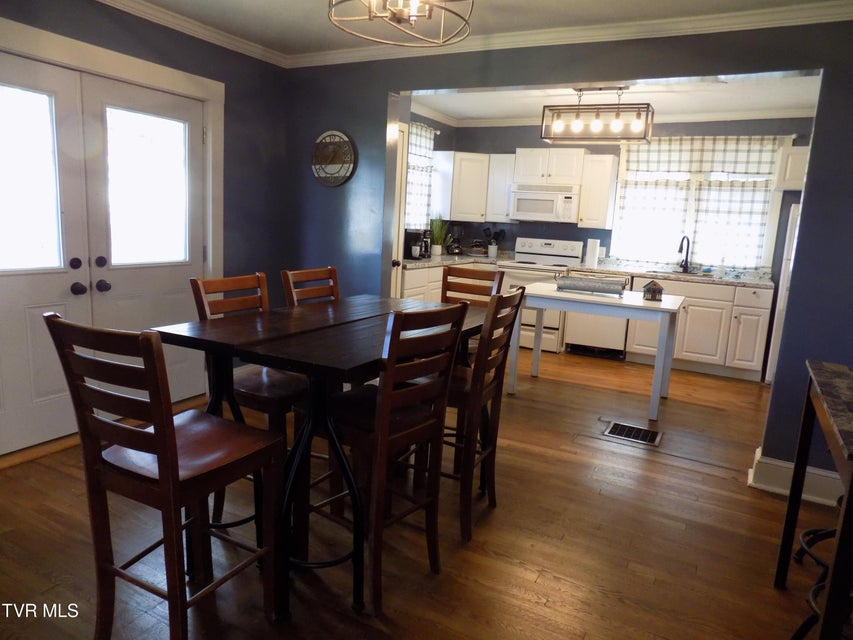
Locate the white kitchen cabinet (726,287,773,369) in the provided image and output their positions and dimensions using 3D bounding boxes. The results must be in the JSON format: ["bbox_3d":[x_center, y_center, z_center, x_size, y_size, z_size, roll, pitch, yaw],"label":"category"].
[{"bbox_3d":[3.110,0.071,5.481,0.295,0.825,0.613,8,11,28],"label":"white kitchen cabinet"}]

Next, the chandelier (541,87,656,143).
[{"bbox_3d":[1.500,-1.792,4.952,0.877,0.448,0.285,8,11,28],"label":"chandelier"}]

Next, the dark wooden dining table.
[{"bbox_3d":[-0.290,0.451,2.414,0.834,0.915,1.300,9,12,28],"label":"dark wooden dining table"}]

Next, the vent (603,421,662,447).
[{"bbox_3d":[1.381,0.751,3.775,0.330,0.015,0.300,8,12,27],"label":"vent"}]

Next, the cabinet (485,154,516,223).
[{"bbox_3d":[0.909,-1.497,6.530,0.302,0.752,0.325,8,12,27],"label":"cabinet"}]

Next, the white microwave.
[{"bbox_3d":[1.368,-1.282,6.278,0.734,0.373,0.400,8,12,27],"label":"white microwave"}]

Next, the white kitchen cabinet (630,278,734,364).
[{"bbox_3d":[2.607,-0.001,5.706,0.942,0.820,0.600,8,12,27],"label":"white kitchen cabinet"}]

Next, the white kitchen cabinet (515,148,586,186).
[{"bbox_3d":[1.407,-1.692,6.319,0.759,0.374,0.330,8,11,28],"label":"white kitchen cabinet"}]

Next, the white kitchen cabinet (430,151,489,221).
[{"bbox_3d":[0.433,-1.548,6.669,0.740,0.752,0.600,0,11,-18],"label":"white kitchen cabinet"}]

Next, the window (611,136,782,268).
[{"bbox_3d":[2.719,-1.194,5.782,1.537,1.218,0.120,8,12,27],"label":"window"}]

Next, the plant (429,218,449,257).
[{"bbox_3d":[0.147,-0.977,6.681,0.170,0.470,0.170,8,11,28],"label":"plant"}]

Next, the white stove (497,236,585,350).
[{"bbox_3d":[1.253,-0.301,6.380,0.766,1.175,0.661,8,11,28],"label":"white stove"}]

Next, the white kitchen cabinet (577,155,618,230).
[{"bbox_3d":[1.861,-1.370,6.122,0.300,0.761,0.322,8,11,28],"label":"white kitchen cabinet"}]

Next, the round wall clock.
[{"bbox_3d":[-0.651,-1.137,4.017,0.380,0.380,0.050,8,12,27],"label":"round wall clock"}]

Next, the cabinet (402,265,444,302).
[{"bbox_3d":[-0.282,-0.117,5.697,0.614,0.855,0.860,8,11,28],"label":"cabinet"}]

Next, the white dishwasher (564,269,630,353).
[{"bbox_3d":[1.903,-0.077,6.102,0.600,0.850,0.603,8,11,28],"label":"white dishwasher"}]

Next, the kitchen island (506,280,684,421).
[{"bbox_3d":[1.315,0.207,4.501,1.221,0.815,0.790,8,11,28],"label":"kitchen island"}]

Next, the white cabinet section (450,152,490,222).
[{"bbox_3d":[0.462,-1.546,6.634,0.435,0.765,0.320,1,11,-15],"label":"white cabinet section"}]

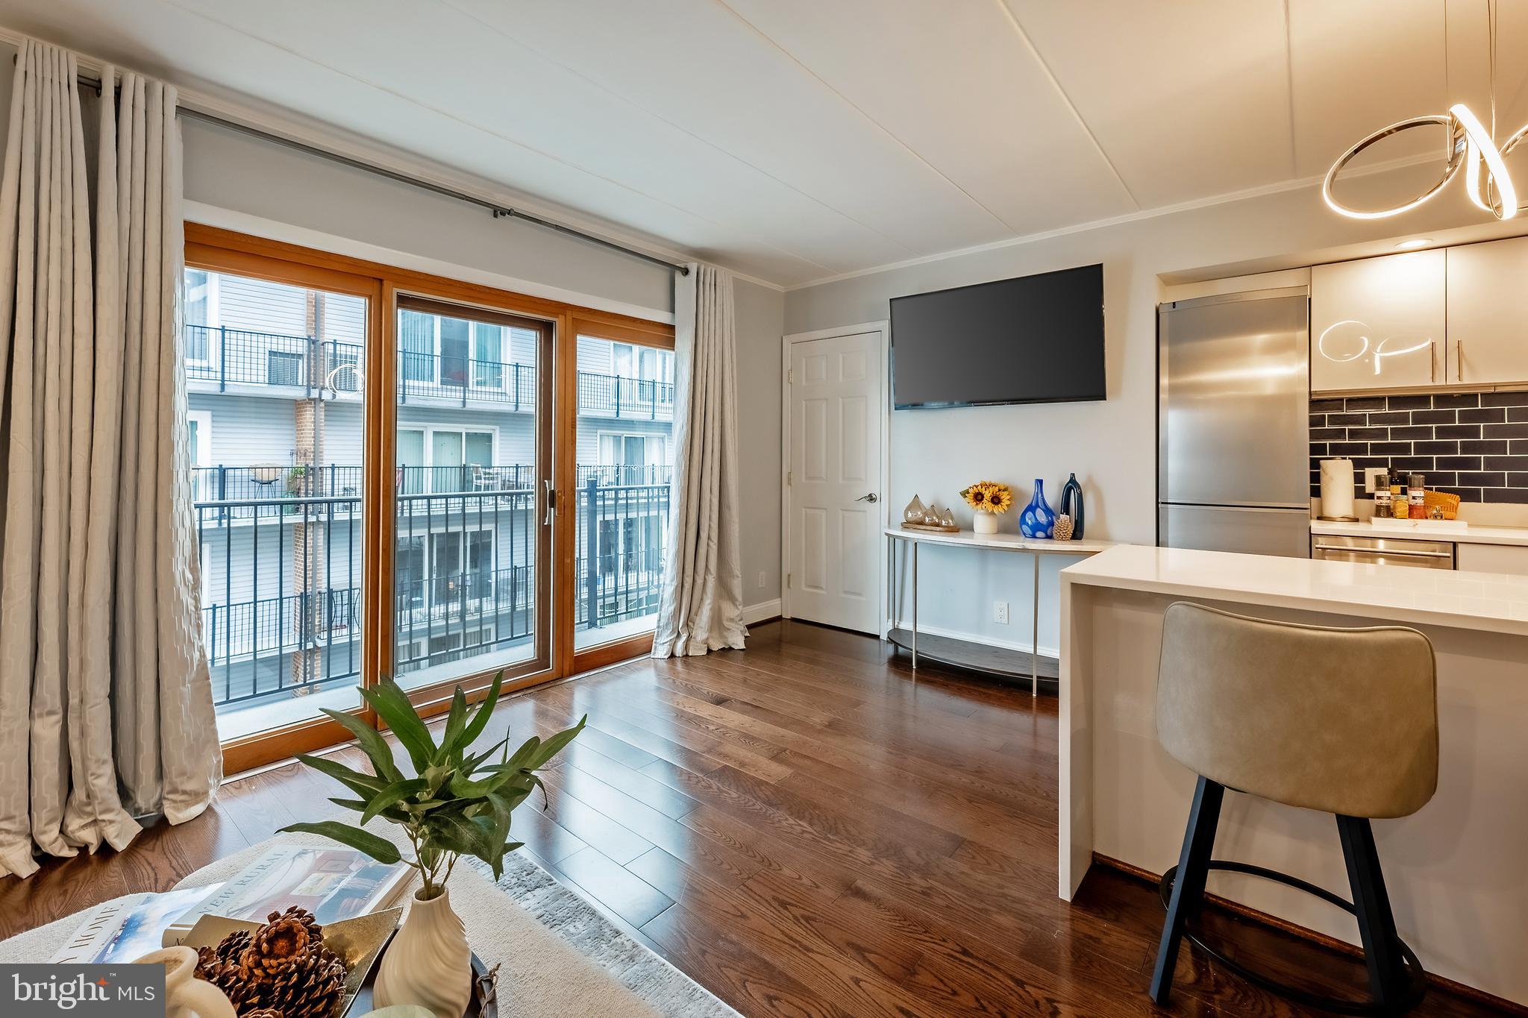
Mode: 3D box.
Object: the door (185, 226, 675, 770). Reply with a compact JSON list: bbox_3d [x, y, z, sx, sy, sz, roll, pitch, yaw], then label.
[{"bbox_3d":[-1.360,-0.083,3.000,0.130,2.070,2.500,3,4,42],"label":"door"}]

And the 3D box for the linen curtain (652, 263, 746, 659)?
[{"bbox_3d":[-0.374,-0.318,3.770,0.250,2.370,0.640,3,4,42],"label":"linen curtain"}]

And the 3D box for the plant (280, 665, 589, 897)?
[{"bbox_3d":[-0.469,0.395,0.840,0.390,0.280,0.310,-2,3,-29],"label":"plant"}]

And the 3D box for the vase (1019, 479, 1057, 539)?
[{"bbox_3d":[1.500,-0.001,3.260,0.200,0.325,0.195,2,4,37],"label":"vase"}]

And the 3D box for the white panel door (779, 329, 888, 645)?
[{"bbox_3d":[0.500,-0.200,4.190,0.840,2.070,0.080,3,5,41],"label":"white panel door"}]

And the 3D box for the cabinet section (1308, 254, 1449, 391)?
[{"bbox_3d":[2.990,-0.885,2.915,0.440,0.600,0.330,3,5,40],"label":"cabinet section"}]

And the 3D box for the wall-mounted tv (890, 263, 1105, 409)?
[{"bbox_3d":[1.310,-0.953,3.460,1.210,0.710,0.070,0,7,36],"label":"wall-mounted tv"}]

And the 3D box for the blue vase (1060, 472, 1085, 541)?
[{"bbox_3d":[1.660,-0.016,3.200,0.135,0.360,0.075,2,4,37],"label":"blue vase"}]

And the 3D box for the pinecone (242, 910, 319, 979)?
[{"bbox_3d":[-0.617,0.557,0.755,0.082,0.074,0.082,-2,4,-39],"label":"pinecone"}]

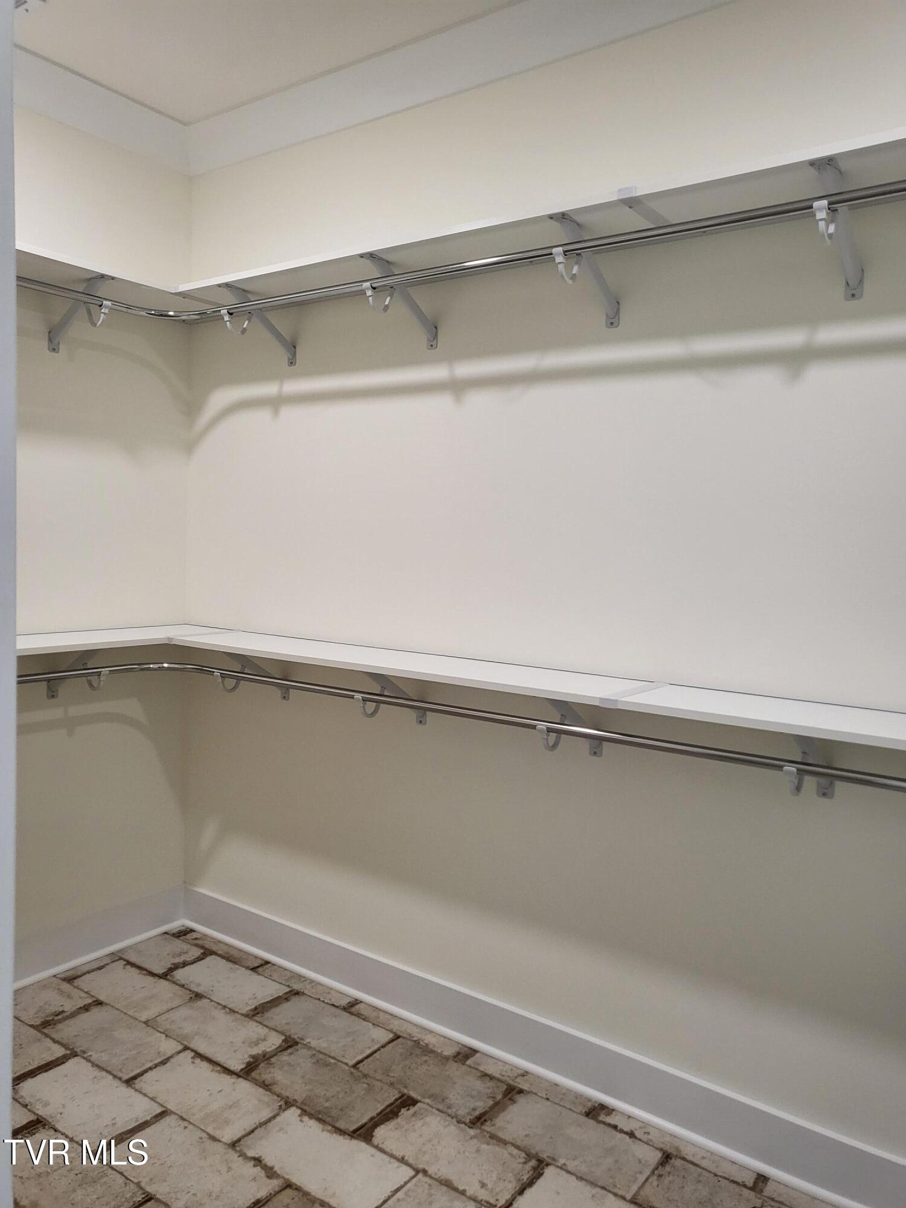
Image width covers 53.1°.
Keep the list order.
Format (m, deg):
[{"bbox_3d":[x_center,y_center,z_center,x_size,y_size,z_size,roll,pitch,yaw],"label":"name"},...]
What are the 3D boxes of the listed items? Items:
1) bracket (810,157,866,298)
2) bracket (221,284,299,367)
[{"bbox_3d":[0.759,-0.728,1.786,0.042,0.192,0.286,5,5,36],"label":"bracket"},{"bbox_3d":[-0.588,-0.840,2.761,0.042,0.190,0.286,5,5,36],"label":"bracket"}]

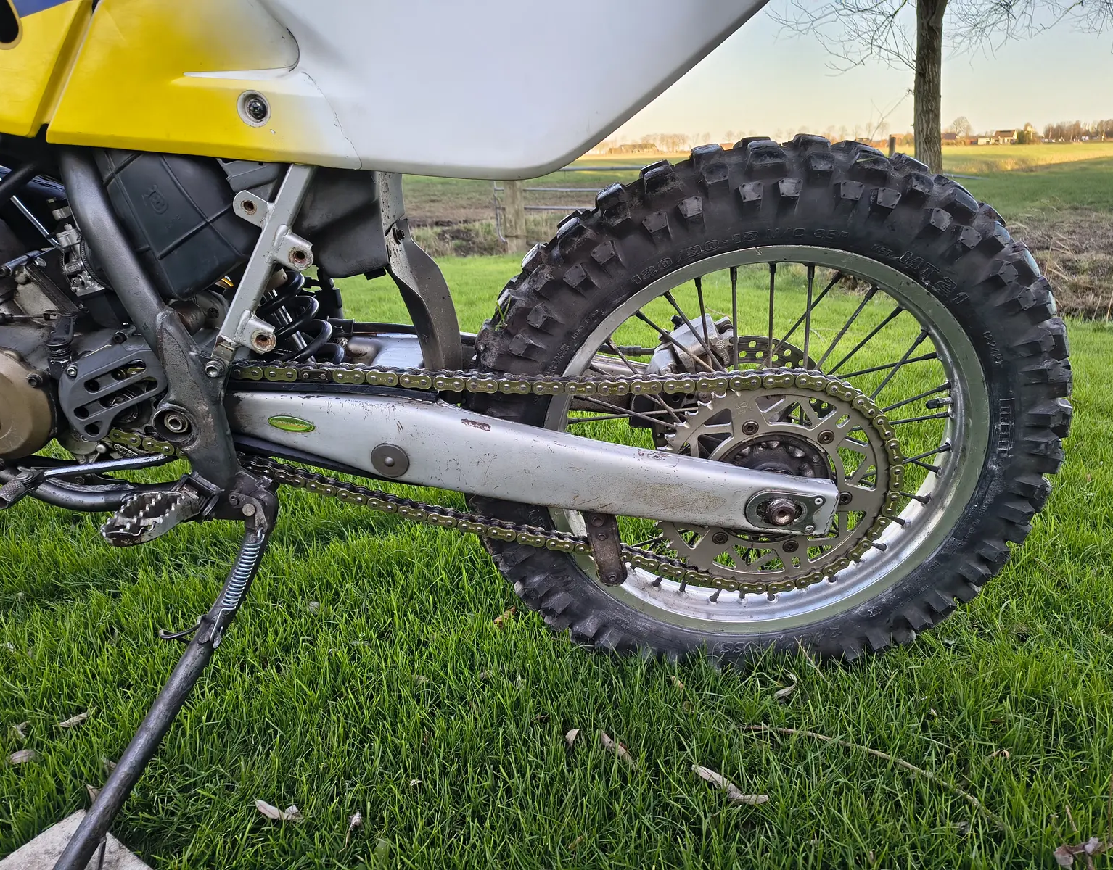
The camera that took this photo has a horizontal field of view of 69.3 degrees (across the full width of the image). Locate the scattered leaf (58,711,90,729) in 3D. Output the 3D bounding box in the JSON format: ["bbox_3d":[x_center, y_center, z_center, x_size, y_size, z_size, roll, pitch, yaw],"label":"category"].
[{"bbox_3d":[-0.584,0.345,0.975,0.013,0.010,0.033,14,25,38],"label":"scattered leaf"}]

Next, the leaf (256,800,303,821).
[{"bbox_3d":[-0.286,0.388,0.831,0.056,0.012,0.017,6,21,20],"label":"leaf"}]

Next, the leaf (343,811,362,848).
[{"bbox_3d":[-0.204,0.396,0.805,0.015,0.012,0.040,-1,19,3],"label":"leaf"}]

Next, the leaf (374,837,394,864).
[{"bbox_3d":[-0.168,0.403,0.780,0.016,0.010,0.024,5,20,17],"label":"leaf"}]

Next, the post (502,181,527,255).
[{"bbox_3d":[-0.316,-1.883,5.918,0.145,1.100,0.145,-1,19,0],"label":"post"}]

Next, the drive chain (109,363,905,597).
[{"bbox_3d":[-0.056,0.054,0.838,0.827,0.270,0.022,0,28,0],"label":"drive chain"}]

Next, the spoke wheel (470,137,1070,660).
[{"bbox_3d":[0.225,0.016,0.916,0.673,0.673,0.125,-1,28,1],"label":"spoke wheel"}]

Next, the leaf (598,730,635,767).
[{"bbox_3d":[0.067,0.353,0.905,0.016,0.011,0.062,-12,22,-27],"label":"leaf"}]

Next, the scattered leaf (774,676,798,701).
[{"bbox_3d":[0.285,0.315,0.999,0.016,0.012,0.043,16,26,41],"label":"scattered leaf"}]

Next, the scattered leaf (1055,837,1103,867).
[{"bbox_3d":[0.493,0.394,0.759,0.047,0.016,0.028,-5,20,-11],"label":"scattered leaf"}]

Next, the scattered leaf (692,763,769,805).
[{"bbox_3d":[0.184,0.369,0.851,0.083,0.012,0.024,11,23,32],"label":"scattered leaf"}]

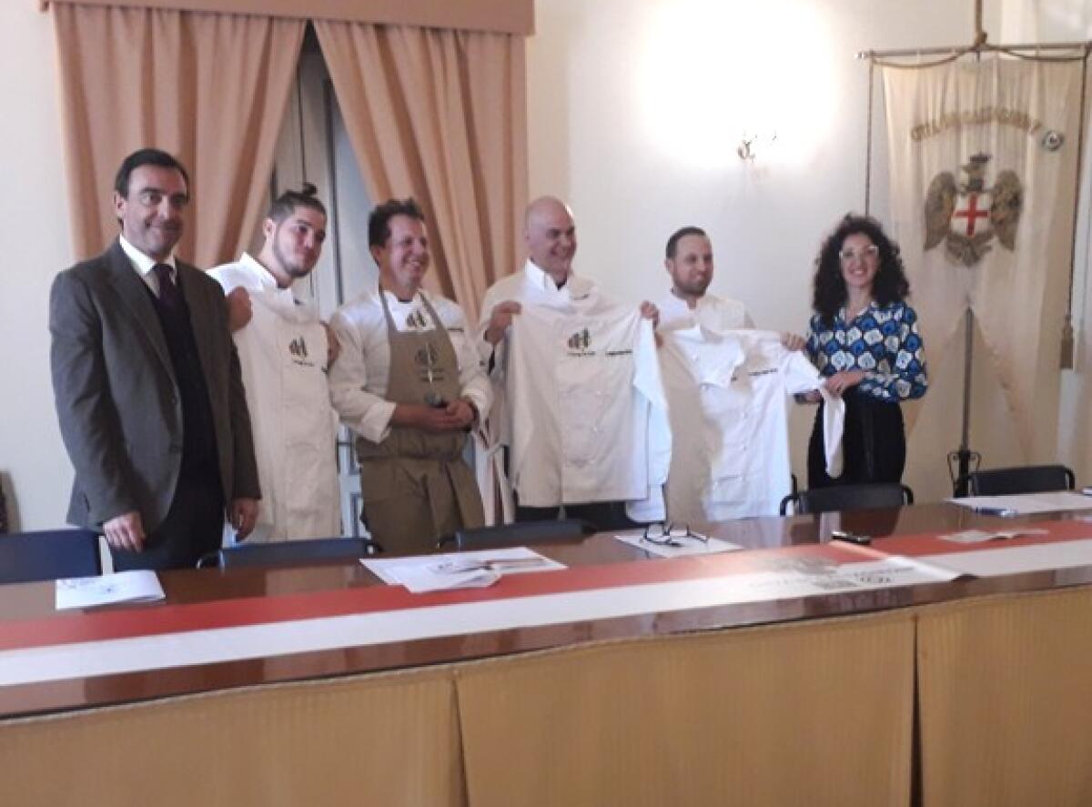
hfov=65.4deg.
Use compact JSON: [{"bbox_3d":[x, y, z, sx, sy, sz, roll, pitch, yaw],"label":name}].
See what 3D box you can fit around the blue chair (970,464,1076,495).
[{"bbox_3d":[1.781,0.650,2.903,0.510,0.780,0.530,-3,7,-14],"label":"blue chair"}]

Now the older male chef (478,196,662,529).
[{"bbox_3d":[0.045,0.228,2.672,0.580,1.730,0.440,-3,7,-17],"label":"older male chef"}]

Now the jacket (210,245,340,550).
[{"bbox_3d":[-0.758,0.000,2.430,0.450,0.770,0.280,-6,8,-38],"label":"jacket"}]

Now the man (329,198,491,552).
[{"bbox_3d":[-0.398,0.269,2.500,0.520,1.705,0.380,-4,7,-25],"label":"man"}]

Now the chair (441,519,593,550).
[{"bbox_3d":[-0.013,0.756,2.252,0.510,0.780,0.530,-3,7,-14],"label":"chair"}]

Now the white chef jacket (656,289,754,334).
[{"bbox_3d":[0.554,-0.031,2.920,0.520,0.720,0.300,-1,7,-4],"label":"white chef jacket"}]

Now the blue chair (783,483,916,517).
[{"bbox_3d":[1.061,0.690,2.662,0.510,0.780,0.530,-2,7,-10],"label":"blue chair"}]

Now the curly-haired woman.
[{"bbox_3d":[1.096,0.186,3.049,0.500,1.691,0.380,1,7,20],"label":"curly-haired woman"}]

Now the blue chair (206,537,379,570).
[{"bbox_3d":[-0.609,0.786,2.085,0.510,0.780,0.530,-3,7,-14],"label":"blue chair"}]

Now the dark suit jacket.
[{"bbox_3d":[-1.020,-0.047,2.200,0.520,0.770,0.320,-6,8,-38],"label":"dark suit jacket"}]

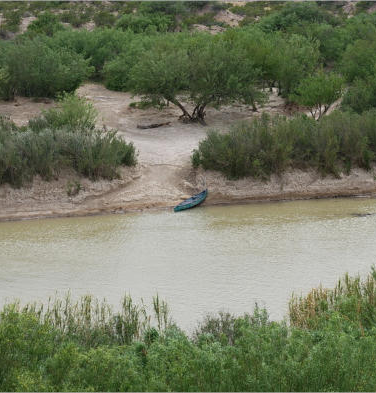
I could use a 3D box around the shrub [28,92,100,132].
[{"bbox_3d":[-10.555,-6.994,154.000,5.800,3.300,4.800,0,16,0],"label":"shrub"}]

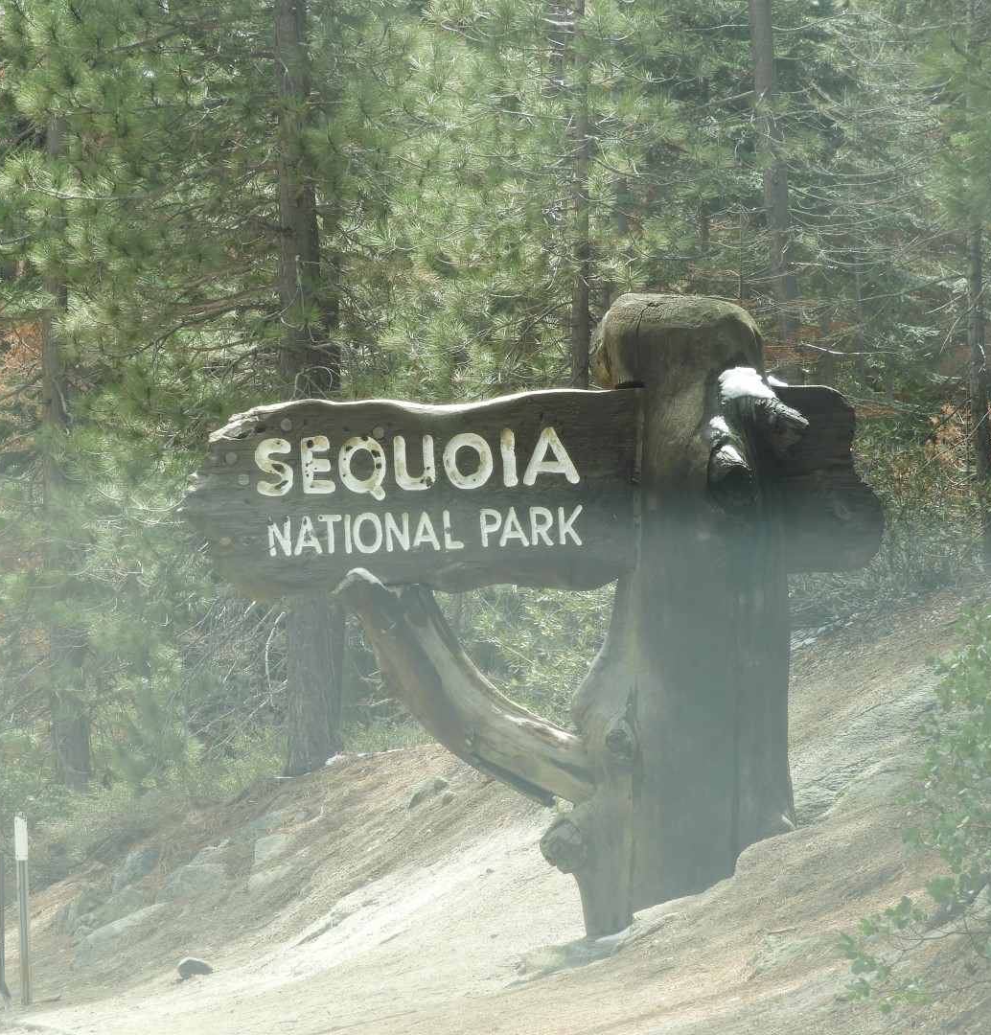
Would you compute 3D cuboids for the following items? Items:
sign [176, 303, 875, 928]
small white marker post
[{"bbox_3d":[0.165,0.543,28.900,4.038,3.489,1.150,-1,-3,-22],"label":"sign"},{"bbox_3d":[-2.939,2.450,33.500,0.083,1.180,0.045,-2,-3,-10],"label":"small white marker post"}]

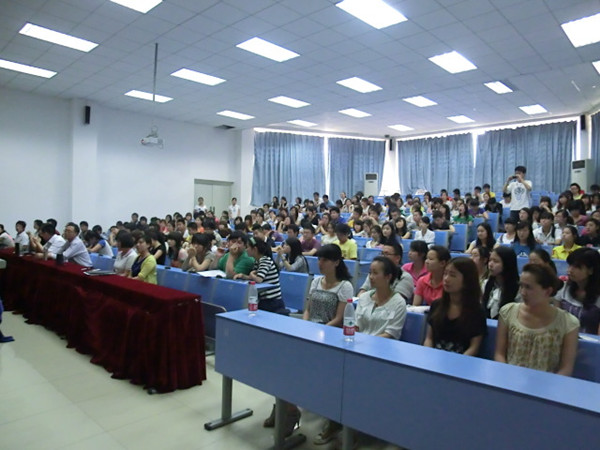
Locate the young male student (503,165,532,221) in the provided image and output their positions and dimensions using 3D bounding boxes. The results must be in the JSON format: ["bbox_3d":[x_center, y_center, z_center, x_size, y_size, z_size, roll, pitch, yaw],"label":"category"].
[{"bbox_3d":[4.584,-0.380,8.726,0.550,1.730,0.420,2,2,35],"label":"young male student"}]

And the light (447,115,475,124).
[{"bbox_3d":[5.839,-3.810,15.050,0.600,0.070,1.200,2,2,43],"label":"light"}]

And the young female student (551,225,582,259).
[{"bbox_3d":[3.213,0.598,5.016,0.450,1.179,0.680,2,2,43],"label":"young female student"}]

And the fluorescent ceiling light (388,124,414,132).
[{"bbox_3d":[4.068,-3.872,16.623,0.570,0.080,1.180,2,2,43],"label":"fluorescent ceiling light"}]

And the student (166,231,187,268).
[{"bbox_3d":[-1.817,0.687,6.096,0.430,1.189,0.700,2,2,43],"label":"student"}]

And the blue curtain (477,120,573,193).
[{"bbox_3d":[8.127,-2.169,15.287,3.360,2.890,0.180,2,3,43],"label":"blue curtain"}]

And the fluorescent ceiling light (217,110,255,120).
[{"bbox_3d":[-2.083,-3.629,13.648,0.600,0.080,1.200,2,3,43],"label":"fluorescent ceiling light"}]

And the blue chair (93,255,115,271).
[{"bbox_3d":[-3.032,0.841,6.289,0.500,0.780,0.500,2,2,43],"label":"blue chair"}]

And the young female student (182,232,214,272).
[{"bbox_3d":[-1.378,0.704,5.594,0.470,1.190,0.700,2,2,38],"label":"young female student"}]

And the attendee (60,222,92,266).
[{"bbox_3d":[-3.096,0.601,5.722,0.480,1.250,0.720,2,3,43],"label":"attendee"}]

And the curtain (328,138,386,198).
[{"bbox_3d":[2.450,-2.209,17.849,2.630,2.930,0.180,0,2,-17],"label":"curtain"}]

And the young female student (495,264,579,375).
[{"bbox_3d":[1.040,0.790,1.922,0.450,1.190,0.650,2,3,43],"label":"young female student"}]

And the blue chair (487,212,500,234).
[{"bbox_3d":[4.117,0.168,9.075,0.500,0.860,0.500,2,2,43],"label":"blue chair"}]

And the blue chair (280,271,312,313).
[{"bbox_3d":[-0.140,0.944,4.671,0.530,0.780,0.450,2,2,43],"label":"blue chair"}]

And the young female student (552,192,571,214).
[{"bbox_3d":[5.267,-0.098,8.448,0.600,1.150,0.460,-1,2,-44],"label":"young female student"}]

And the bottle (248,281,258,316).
[{"bbox_3d":[-0.314,0.495,2.810,0.066,0.235,0.066,1,2,0],"label":"bottle"}]

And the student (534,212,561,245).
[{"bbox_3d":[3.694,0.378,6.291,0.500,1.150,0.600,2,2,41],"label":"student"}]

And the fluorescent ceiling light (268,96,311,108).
[{"bbox_3d":[-0.295,-3.551,12.050,0.600,0.070,1.200,2,2,43],"label":"fluorescent ceiling light"}]

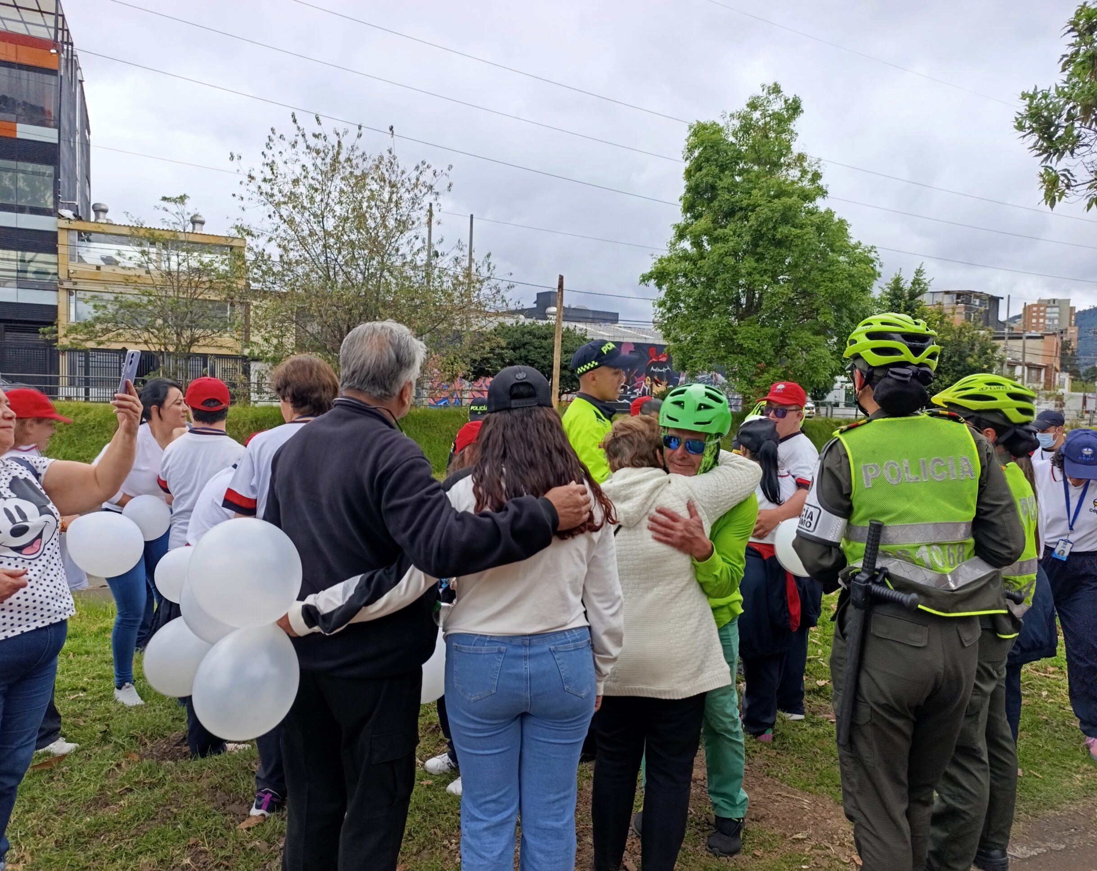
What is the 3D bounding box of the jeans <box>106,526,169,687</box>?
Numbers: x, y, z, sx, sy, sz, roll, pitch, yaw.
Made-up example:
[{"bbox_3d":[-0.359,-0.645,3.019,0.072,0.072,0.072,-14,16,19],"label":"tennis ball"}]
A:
[{"bbox_3d":[-2.008,0.810,3.780,0.340,0.880,0.380,2,2,21],"label":"jeans"}]

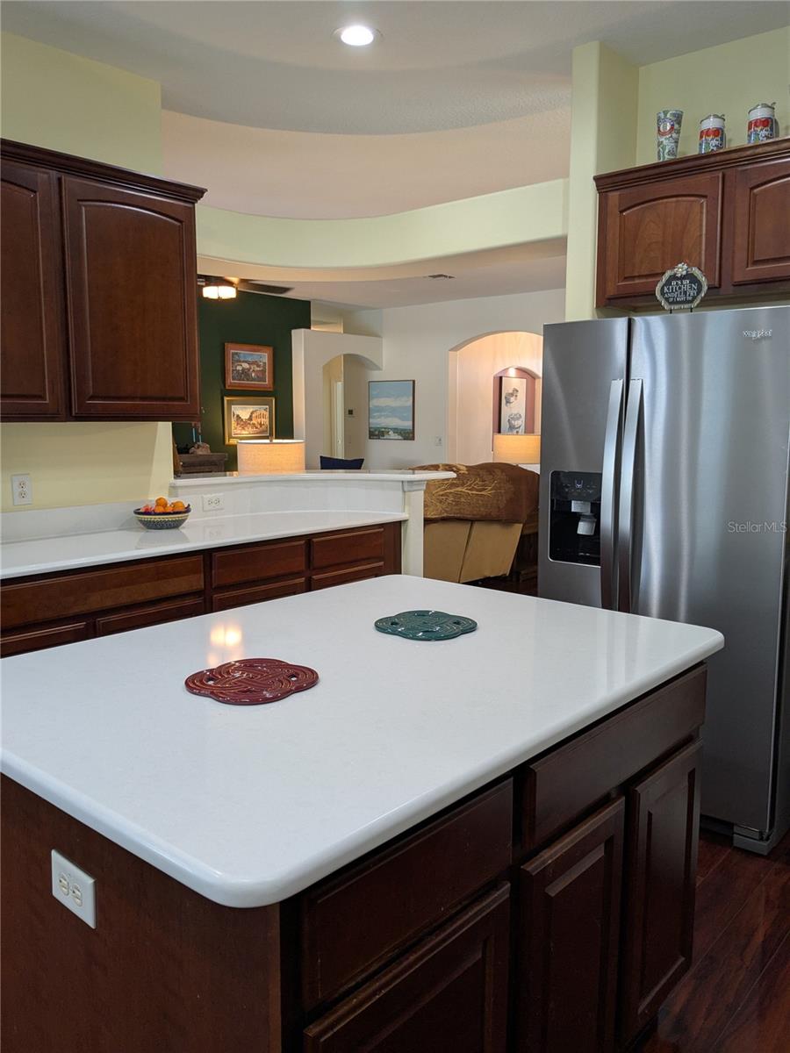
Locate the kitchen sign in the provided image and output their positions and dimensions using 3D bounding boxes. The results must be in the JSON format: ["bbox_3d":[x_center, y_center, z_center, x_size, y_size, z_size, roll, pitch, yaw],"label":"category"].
[{"bbox_3d":[0.932,-0.776,2.671,0.172,0.165,0.040,7,10,41],"label":"kitchen sign"}]

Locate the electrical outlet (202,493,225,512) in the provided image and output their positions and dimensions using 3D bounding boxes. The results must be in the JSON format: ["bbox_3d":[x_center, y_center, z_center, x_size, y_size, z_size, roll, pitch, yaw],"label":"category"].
[{"bbox_3d":[-0.829,-0.108,3.779,0.008,0.073,0.117,7,10,41],"label":"electrical outlet"}]

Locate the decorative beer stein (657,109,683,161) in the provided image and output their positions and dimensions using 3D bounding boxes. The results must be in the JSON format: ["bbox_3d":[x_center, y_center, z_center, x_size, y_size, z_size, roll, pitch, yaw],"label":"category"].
[{"bbox_3d":[1.046,-1.465,3.138,0.096,0.235,0.096,7,10,41],"label":"decorative beer stein"}]

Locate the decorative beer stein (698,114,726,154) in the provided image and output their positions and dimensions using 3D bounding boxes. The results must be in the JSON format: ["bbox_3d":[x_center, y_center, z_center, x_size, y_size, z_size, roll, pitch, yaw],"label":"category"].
[{"bbox_3d":[1.167,-1.423,3.035,0.090,0.180,0.092,0,8,0],"label":"decorative beer stein"}]

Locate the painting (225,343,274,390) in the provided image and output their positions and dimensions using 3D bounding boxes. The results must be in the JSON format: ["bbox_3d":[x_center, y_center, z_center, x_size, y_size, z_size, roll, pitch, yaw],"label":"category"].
[{"bbox_3d":[-1.703,-1.853,9.609,0.035,0.510,0.710,7,10,41],"label":"painting"}]

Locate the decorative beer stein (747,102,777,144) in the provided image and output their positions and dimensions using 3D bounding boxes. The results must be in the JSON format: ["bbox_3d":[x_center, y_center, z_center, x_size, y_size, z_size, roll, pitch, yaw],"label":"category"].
[{"bbox_3d":[1.300,-1.406,2.919,0.090,0.180,0.092,0,8,0],"label":"decorative beer stein"}]

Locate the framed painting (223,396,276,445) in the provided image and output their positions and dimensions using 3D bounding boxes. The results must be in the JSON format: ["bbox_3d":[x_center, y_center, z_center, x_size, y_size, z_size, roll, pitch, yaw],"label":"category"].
[{"bbox_3d":[-1.710,-1.246,9.682,0.035,0.545,0.750,7,10,41],"label":"framed painting"}]

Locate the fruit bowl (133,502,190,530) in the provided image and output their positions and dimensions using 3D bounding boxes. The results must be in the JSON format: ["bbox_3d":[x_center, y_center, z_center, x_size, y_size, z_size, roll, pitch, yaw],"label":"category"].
[{"bbox_3d":[-0.976,-0.041,3.447,0.235,0.100,0.235,0,8,0],"label":"fruit bowl"}]

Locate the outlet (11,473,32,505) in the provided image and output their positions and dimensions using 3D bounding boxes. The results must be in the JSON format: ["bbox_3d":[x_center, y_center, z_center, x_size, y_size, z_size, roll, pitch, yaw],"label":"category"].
[{"bbox_3d":[-1.396,-0.136,3.080,0.008,0.115,0.071,7,10,41],"label":"outlet"}]

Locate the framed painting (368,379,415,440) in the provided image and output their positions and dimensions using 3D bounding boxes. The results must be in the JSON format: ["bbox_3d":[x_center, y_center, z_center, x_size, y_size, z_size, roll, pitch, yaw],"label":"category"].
[{"bbox_3d":[-0.046,-1.564,11.082,0.785,0.785,0.040,7,10,41],"label":"framed painting"}]

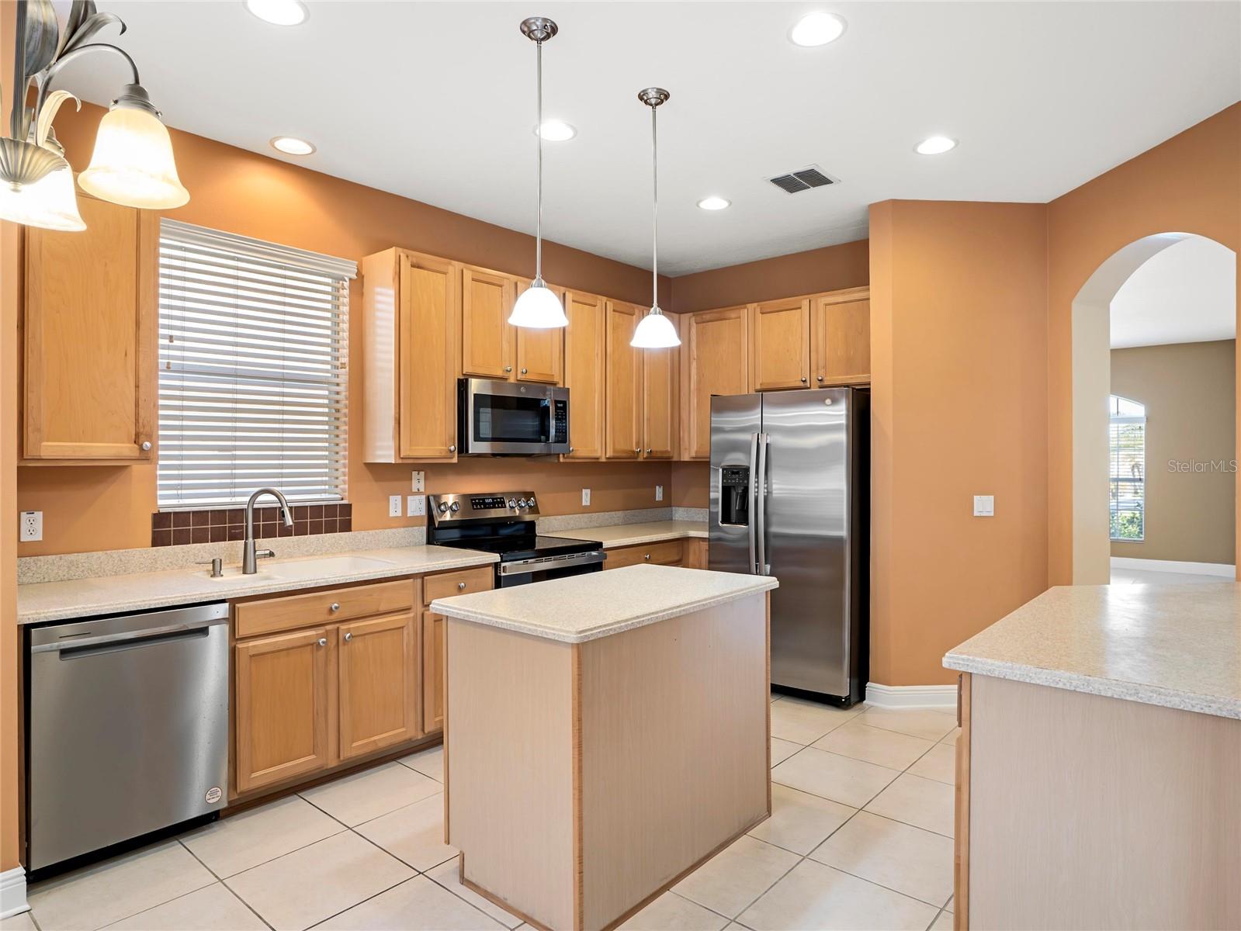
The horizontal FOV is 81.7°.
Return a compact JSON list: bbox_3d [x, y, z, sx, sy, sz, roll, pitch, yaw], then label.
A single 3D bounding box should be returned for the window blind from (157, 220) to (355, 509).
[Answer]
[{"bbox_3d":[-1.687,-0.434,3.405,0.100,1.260,0.900,1,1,42],"label":"window blind"}]

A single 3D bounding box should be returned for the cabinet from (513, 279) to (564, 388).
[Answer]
[{"bbox_3d":[-0.594,-0.785,4.371,0.330,0.617,0.385,1,1,42],"label":"cabinet"}]

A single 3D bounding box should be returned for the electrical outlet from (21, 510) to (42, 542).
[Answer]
[{"bbox_3d":[-2.249,0.234,2.745,0.010,0.115,0.069,0,0,42],"label":"electrical outlet"}]

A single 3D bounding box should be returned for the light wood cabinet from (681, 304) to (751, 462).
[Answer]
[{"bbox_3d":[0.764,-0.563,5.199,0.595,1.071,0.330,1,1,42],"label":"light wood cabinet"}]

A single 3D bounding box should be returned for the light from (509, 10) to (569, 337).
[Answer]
[{"bbox_3d":[-0.271,-0.959,2.371,0.200,0.969,0.200,0,1,0],"label":"light"}]

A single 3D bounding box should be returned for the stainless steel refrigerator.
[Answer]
[{"bbox_3d":[1.151,0.456,4.527,0.912,1.772,0.825,0,0,42],"label":"stainless steel refrigerator"}]

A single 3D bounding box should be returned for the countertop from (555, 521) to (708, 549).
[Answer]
[{"bbox_3d":[0.233,0.458,4.912,0.860,0.040,1.480,1,1,42],"label":"countertop"}]

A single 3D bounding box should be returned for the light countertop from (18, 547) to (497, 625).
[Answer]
[{"bbox_3d":[-1.496,0.474,3.172,0.640,0.040,1.900,1,1,42],"label":"light countertop"}]

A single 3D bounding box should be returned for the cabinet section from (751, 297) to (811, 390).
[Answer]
[{"bbox_3d":[1.184,-0.806,4.915,0.467,0.589,0.332,0,0,42],"label":"cabinet section"}]

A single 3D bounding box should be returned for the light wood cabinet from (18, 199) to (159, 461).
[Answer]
[{"bbox_3d":[-2.058,-0.545,2.728,0.322,1.075,0.445,0,0,42],"label":"light wood cabinet"}]

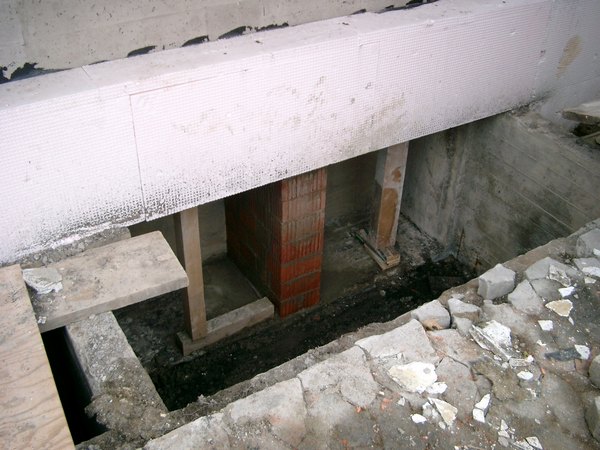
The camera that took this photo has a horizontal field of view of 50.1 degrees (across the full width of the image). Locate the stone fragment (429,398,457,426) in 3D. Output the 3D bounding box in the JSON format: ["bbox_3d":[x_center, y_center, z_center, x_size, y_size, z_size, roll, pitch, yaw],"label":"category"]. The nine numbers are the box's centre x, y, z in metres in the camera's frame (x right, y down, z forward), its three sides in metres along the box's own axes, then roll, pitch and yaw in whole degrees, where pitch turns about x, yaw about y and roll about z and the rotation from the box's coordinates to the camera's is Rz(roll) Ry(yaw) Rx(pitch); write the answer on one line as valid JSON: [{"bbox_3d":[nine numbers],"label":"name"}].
[{"bbox_3d":[0.468,0.588,2.049,0.059,0.030,0.119,-14,39,-20],"label":"stone fragment"}]

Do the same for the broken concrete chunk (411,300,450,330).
[{"bbox_3d":[0.483,0.342,2.356,0.115,0.065,0.104,-16,40,-22],"label":"broken concrete chunk"}]

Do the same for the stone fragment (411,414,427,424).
[{"bbox_3d":[0.372,0.614,2.022,0.046,0.015,0.029,22,41,25],"label":"stone fragment"}]

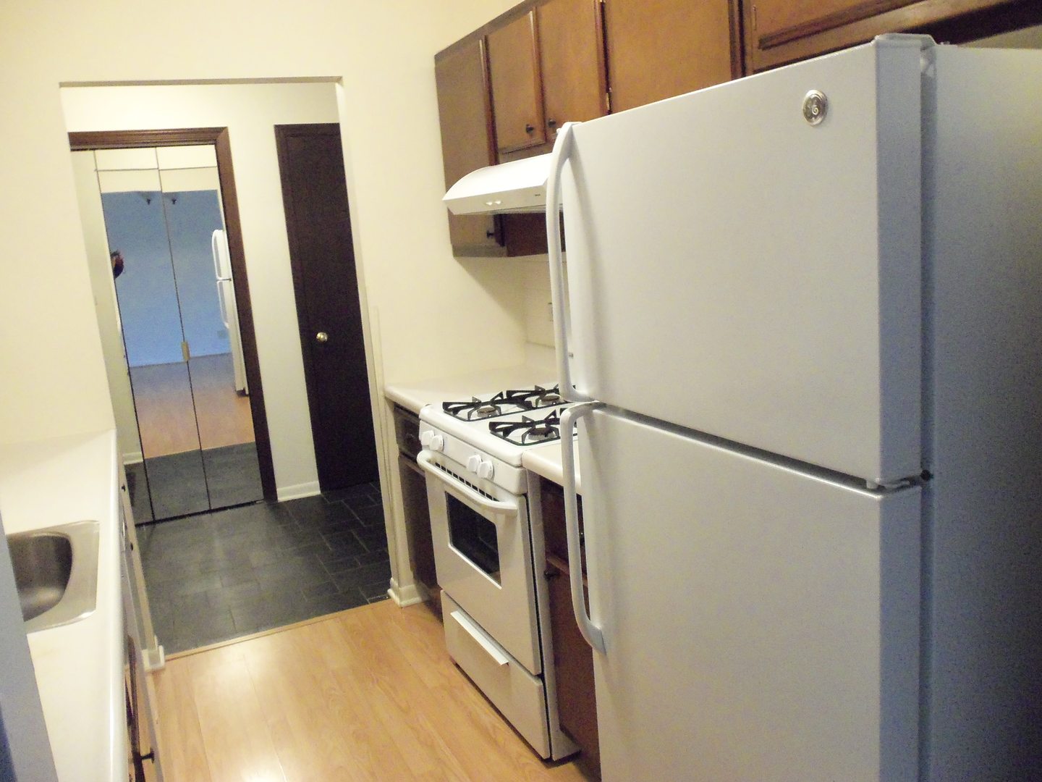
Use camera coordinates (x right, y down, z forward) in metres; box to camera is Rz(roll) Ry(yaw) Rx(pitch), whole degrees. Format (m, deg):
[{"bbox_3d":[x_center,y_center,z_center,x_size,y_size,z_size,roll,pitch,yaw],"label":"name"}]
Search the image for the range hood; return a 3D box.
[{"bbox_3d":[0.135,-0.655,2.697,0.522,0.160,0.762,-10,12,-25],"label":"range hood"}]

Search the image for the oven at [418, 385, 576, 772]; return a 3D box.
[{"bbox_3d":[0.139,0.493,2.864,0.700,0.945,0.765,-10,12,-25],"label":"oven"}]

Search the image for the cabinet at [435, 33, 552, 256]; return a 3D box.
[{"bbox_3d":[-0.061,-0.902,3.270,0.312,0.767,0.498,-10,12,-25],"label":"cabinet"}]

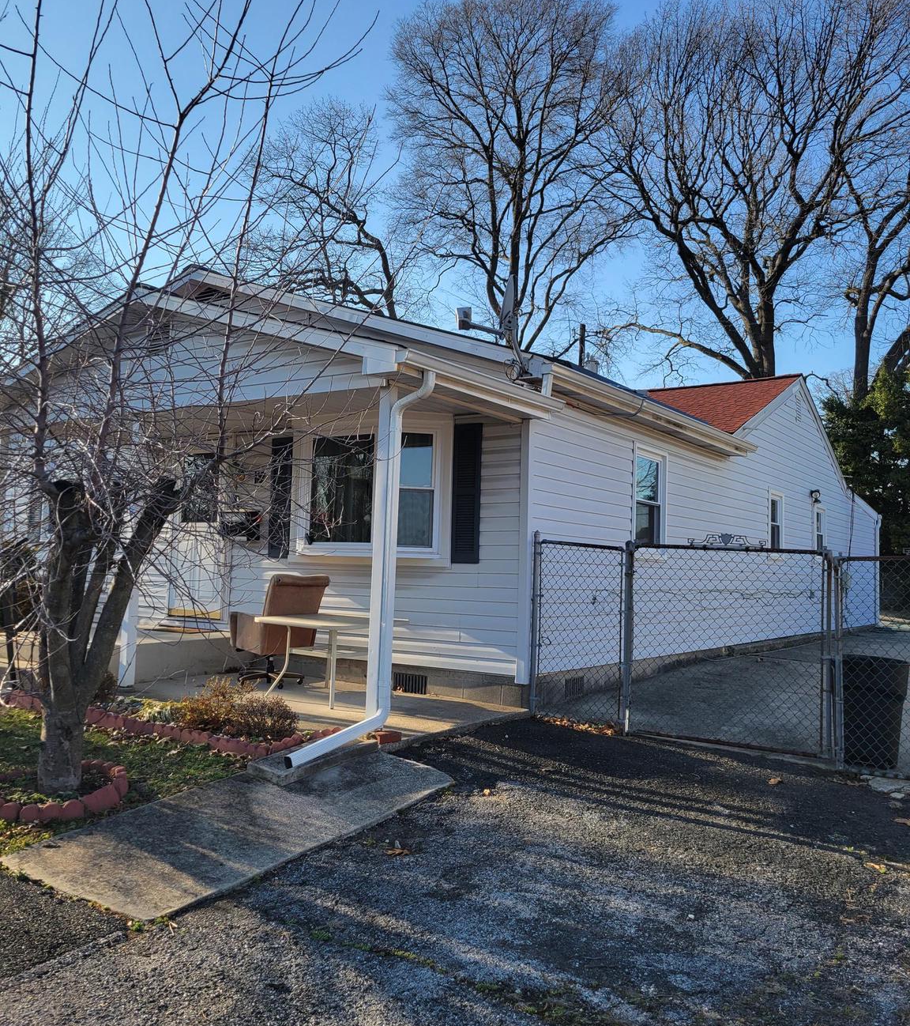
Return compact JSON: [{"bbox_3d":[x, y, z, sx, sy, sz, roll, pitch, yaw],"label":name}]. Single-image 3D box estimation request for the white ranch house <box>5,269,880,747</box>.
[{"bbox_3d":[0.878,-0.071,15.854,9.600,4.700,17.100,-1,-5,35],"label":"white ranch house"}]

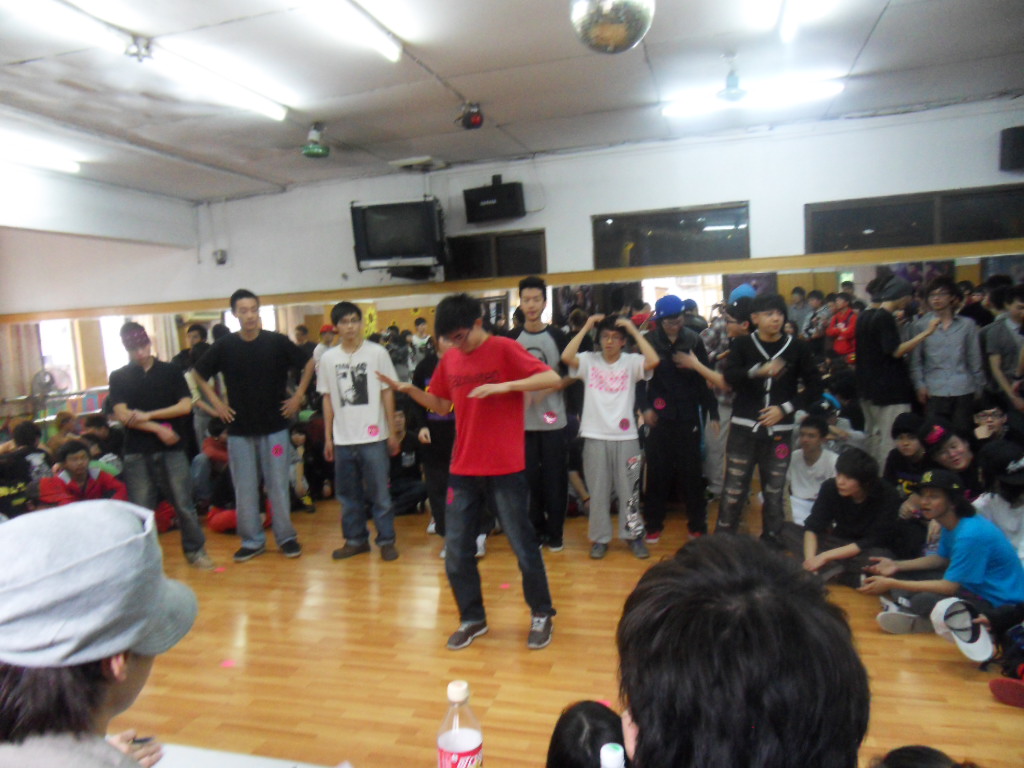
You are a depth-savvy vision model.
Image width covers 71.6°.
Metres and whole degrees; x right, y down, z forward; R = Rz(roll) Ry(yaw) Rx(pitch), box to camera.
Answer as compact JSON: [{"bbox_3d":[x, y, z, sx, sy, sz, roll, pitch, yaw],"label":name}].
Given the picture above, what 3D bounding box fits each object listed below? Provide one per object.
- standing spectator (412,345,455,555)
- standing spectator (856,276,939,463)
[{"bbox_3d":[-0.422,0.366,4.950,0.520,1.620,0.360,-3,5,-3],"label":"standing spectator"},{"bbox_3d":[2.794,0.094,5.200,0.550,1.720,0.450,-7,6,-38],"label":"standing spectator"}]

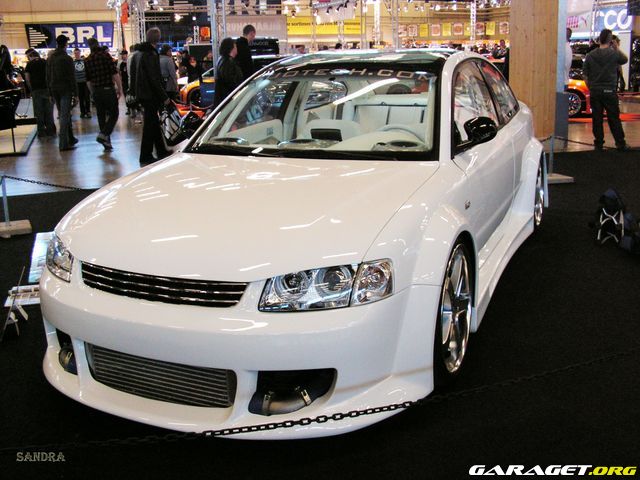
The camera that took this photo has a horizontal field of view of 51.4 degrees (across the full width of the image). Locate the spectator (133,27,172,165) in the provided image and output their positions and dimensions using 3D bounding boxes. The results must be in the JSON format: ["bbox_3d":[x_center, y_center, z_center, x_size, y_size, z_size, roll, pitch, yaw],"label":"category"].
[{"bbox_3d":[-2.178,-1.841,8.580,0.540,1.770,0.380,9,18,35],"label":"spectator"}]

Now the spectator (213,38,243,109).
[{"bbox_3d":[-1.188,-1.775,8.546,0.330,1.650,0.460,-8,16,-27],"label":"spectator"}]

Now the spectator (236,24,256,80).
[{"bbox_3d":[-0.979,-1.963,8.925,0.340,1.820,0.500,-7,16,-24],"label":"spectator"}]

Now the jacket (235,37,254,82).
[{"bbox_3d":[-1.079,-2.548,9.702,0.340,0.800,0.520,-3,15,-6],"label":"jacket"}]

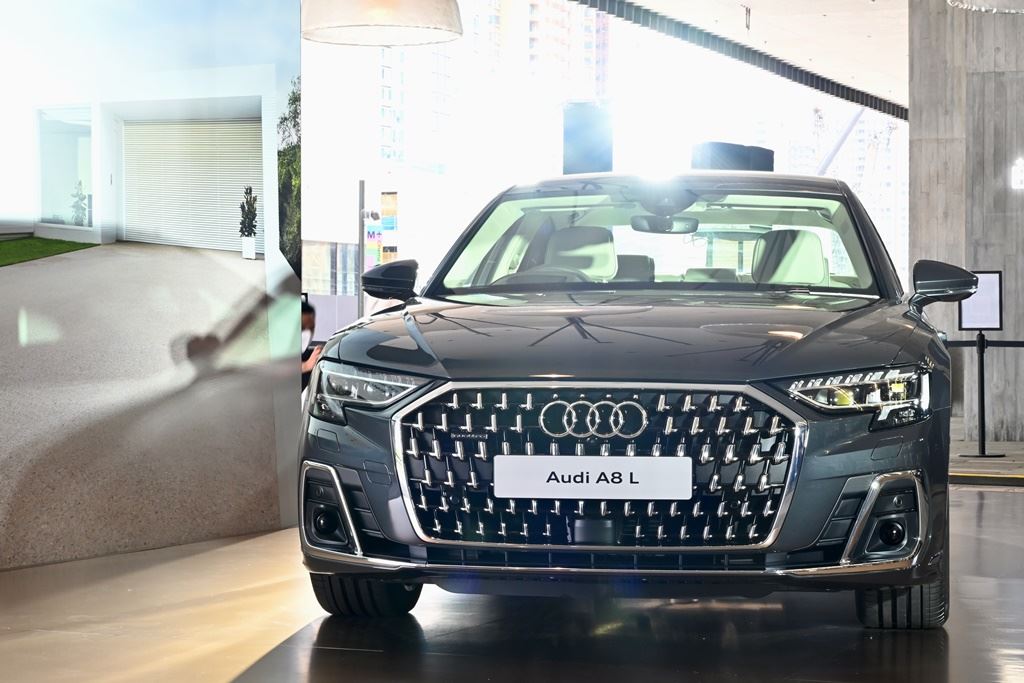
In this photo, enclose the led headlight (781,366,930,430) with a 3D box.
[{"bbox_3d":[0.944,0.150,5.417,0.410,0.180,0.380,0,1,10],"label":"led headlight"}]

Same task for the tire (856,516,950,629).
[{"bbox_3d":[1.189,0.520,6.039,0.270,0.710,0.710,0,1,10],"label":"tire"}]

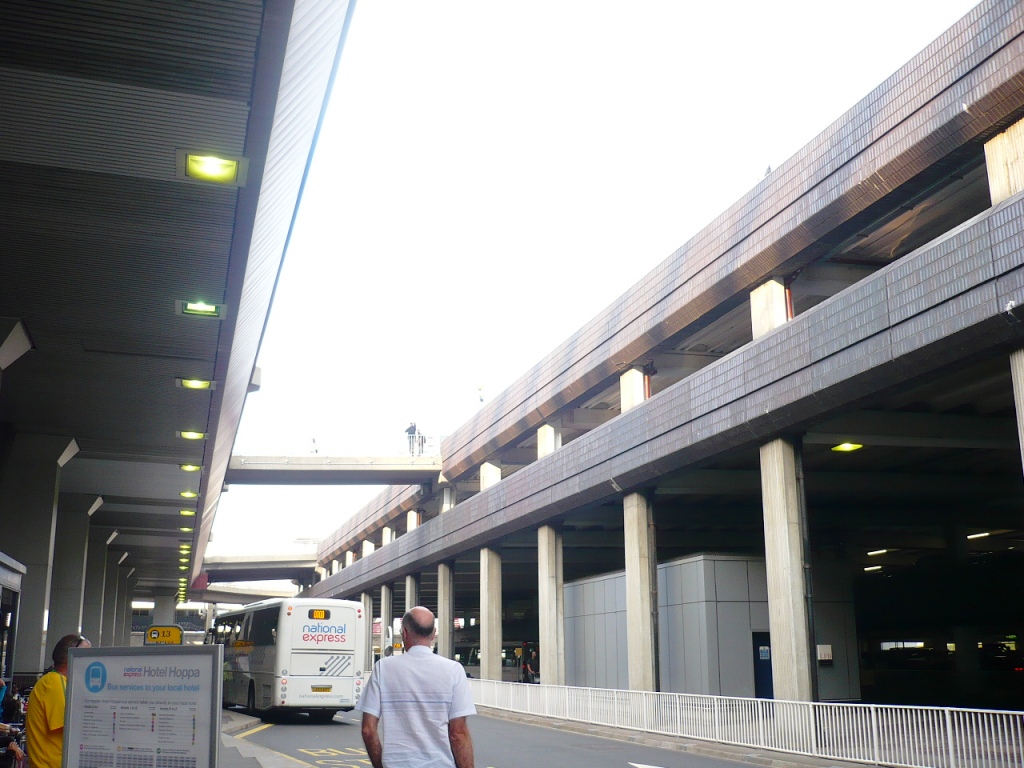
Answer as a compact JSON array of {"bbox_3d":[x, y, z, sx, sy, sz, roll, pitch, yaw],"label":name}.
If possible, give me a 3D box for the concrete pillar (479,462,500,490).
[{"bbox_3d":[-0.957,4.913,47.221,0.650,2.520,1.050,4,-16,-17],"label":"concrete pillar"}]

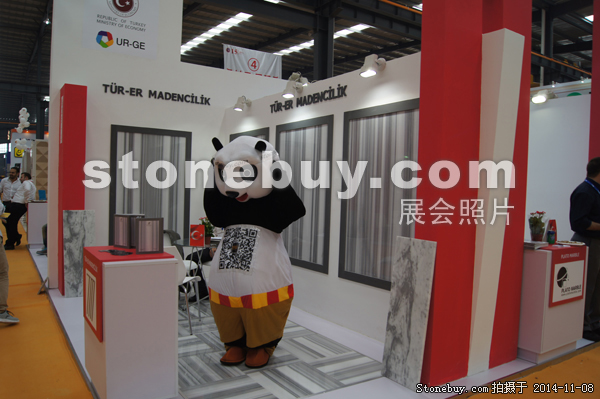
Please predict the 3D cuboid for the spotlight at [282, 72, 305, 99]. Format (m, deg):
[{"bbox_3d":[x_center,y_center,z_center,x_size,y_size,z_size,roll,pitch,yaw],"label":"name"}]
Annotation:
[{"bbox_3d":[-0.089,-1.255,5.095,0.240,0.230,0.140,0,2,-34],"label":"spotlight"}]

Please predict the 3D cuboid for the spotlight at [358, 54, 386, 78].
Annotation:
[{"bbox_3d":[0.659,-1.170,3.986,0.240,0.205,0.140,0,2,-34],"label":"spotlight"}]

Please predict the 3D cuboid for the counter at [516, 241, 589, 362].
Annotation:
[{"bbox_3d":[2.107,0.874,3.969,0.710,0.950,0.470,0,2,-34],"label":"counter"}]

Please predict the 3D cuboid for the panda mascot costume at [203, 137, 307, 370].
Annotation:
[{"bbox_3d":[-0.377,0.388,3.680,0.770,1.780,0.620,2,2,25],"label":"panda mascot costume"}]

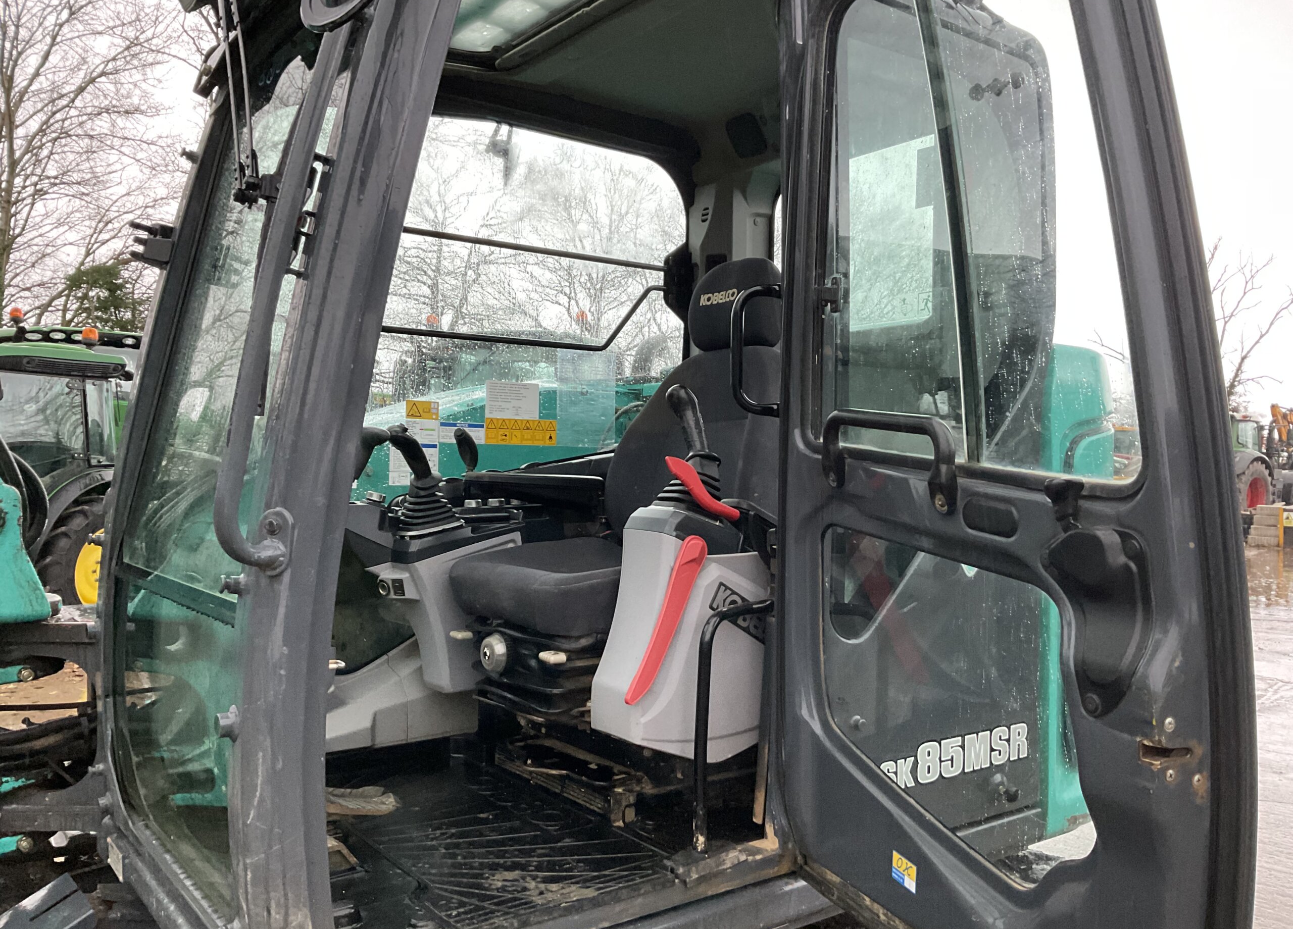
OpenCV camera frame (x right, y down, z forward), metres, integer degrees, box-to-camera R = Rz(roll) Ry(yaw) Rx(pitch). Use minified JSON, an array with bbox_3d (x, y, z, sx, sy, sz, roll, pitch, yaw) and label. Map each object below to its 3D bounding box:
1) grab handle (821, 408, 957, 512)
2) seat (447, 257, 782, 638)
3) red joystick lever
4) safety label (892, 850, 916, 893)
[{"bbox_3d":[0.367,-0.005,1.635,0.058,0.135,0.270,0,4,-24],"label":"grab handle"},{"bbox_3d":[-0.041,-0.087,2.342,0.740,0.795,0.510,0,0,-37],"label":"seat"},{"bbox_3d":[0.105,0.045,1.996,0.155,0.118,0.040,0,0,-37],"label":"red joystick lever"},{"bbox_3d":[0.393,0.621,1.649,0.002,0.044,0.058,0,0,-24],"label":"safety label"}]

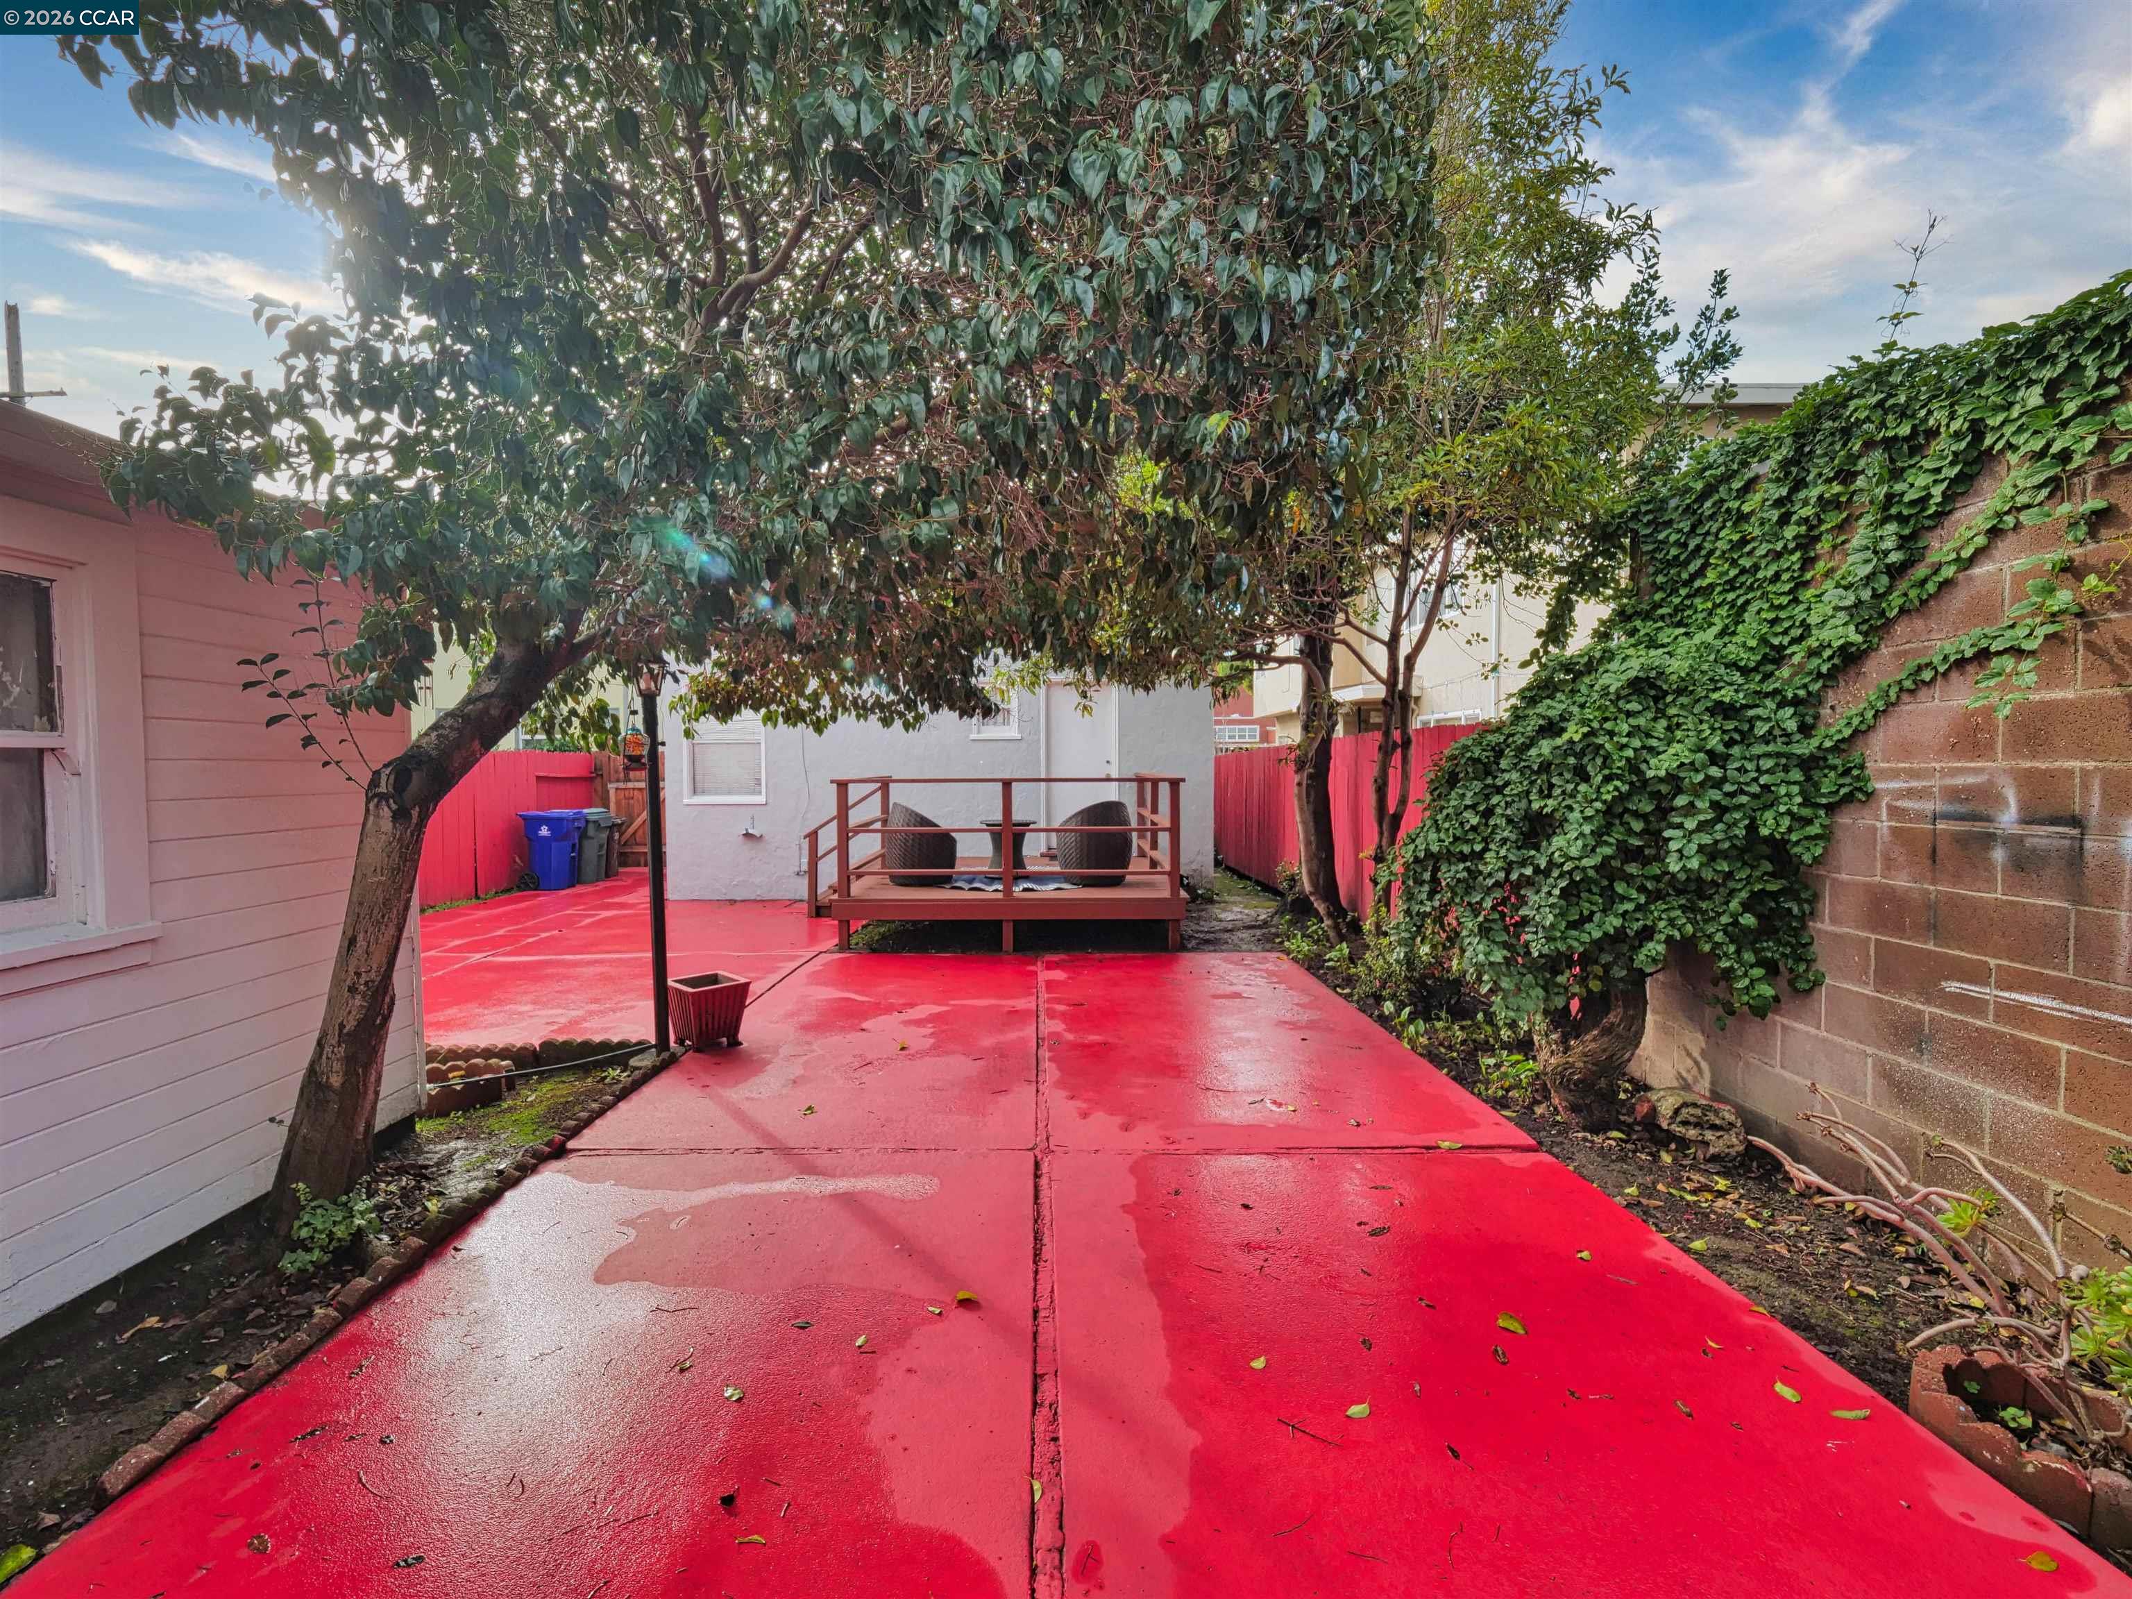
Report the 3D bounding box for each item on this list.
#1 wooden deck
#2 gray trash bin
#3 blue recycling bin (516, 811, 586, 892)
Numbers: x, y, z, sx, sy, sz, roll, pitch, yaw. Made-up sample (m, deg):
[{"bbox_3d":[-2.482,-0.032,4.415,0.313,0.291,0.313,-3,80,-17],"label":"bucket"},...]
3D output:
[{"bbox_3d":[-0.840,0.555,9.420,3.780,1.550,3.400,0,2,-2],"label":"wooden deck"},{"bbox_3d":[-7.250,0.710,12.970,0.750,1.070,0.620,-1,2,-10],"label":"gray trash bin"},{"bbox_3d":[-7.230,0.725,12.170,0.750,1.070,0.620,-1,2,-10],"label":"blue recycling bin"}]

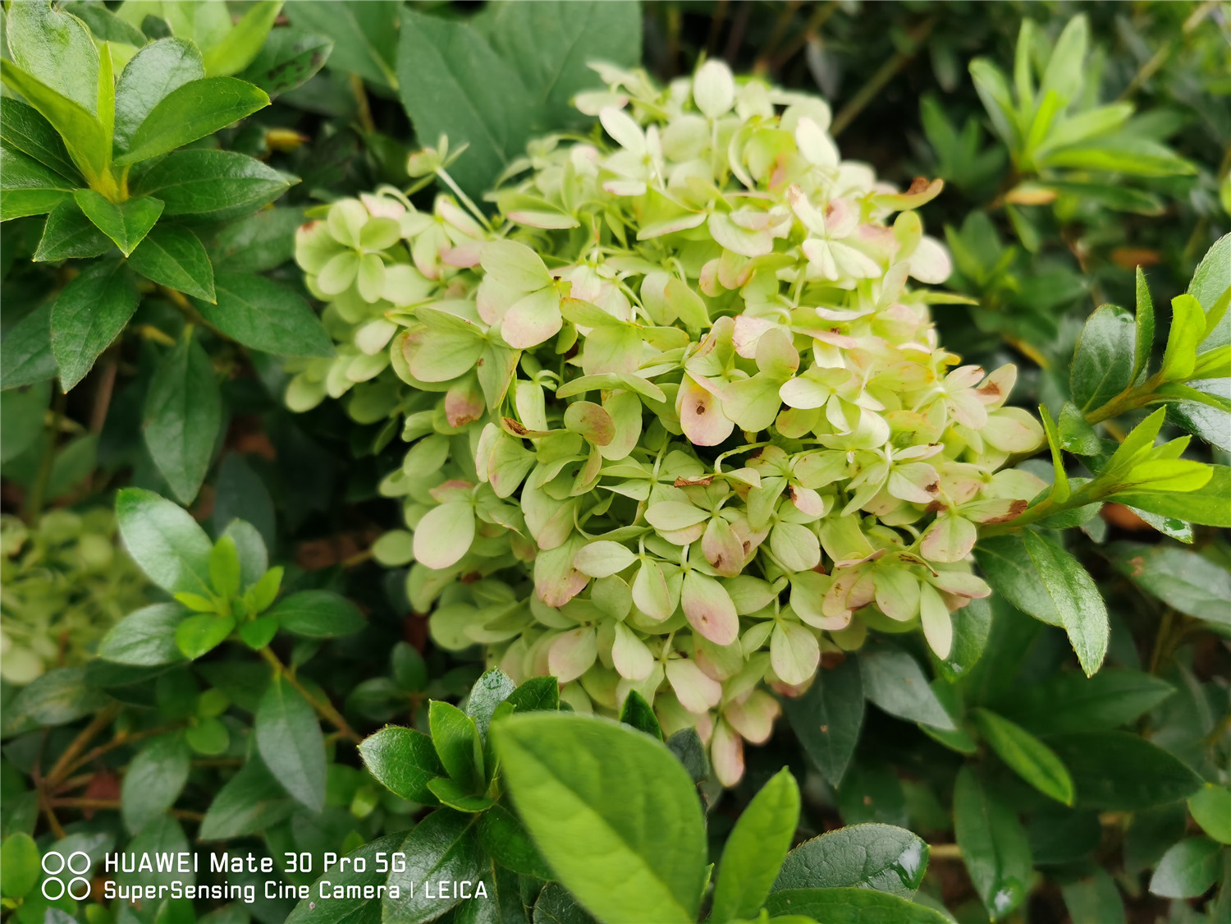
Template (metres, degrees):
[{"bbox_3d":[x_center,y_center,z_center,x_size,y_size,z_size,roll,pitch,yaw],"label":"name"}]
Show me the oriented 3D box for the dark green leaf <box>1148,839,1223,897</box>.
[{"bbox_3d":[0.214,0.152,0.360,0.034,0.006,0.020,-25,66,-12],"label":"dark green leaf"}]

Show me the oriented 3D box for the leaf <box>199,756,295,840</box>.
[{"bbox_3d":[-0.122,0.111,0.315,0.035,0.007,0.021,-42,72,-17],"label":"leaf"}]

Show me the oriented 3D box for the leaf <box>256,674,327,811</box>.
[{"bbox_3d":[-0.104,0.091,0.310,0.021,0.007,0.047,-20,66,-18],"label":"leaf"}]

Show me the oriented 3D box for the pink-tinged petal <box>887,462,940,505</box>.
[{"bbox_3d":[0.088,0.006,0.285,0.016,0.006,0.013,24,81,1],"label":"pink-tinged petal"}]

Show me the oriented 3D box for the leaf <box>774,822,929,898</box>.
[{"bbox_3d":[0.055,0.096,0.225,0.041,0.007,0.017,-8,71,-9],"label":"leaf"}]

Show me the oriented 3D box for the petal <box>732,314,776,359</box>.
[{"bbox_3d":[0.038,-0.034,0.262,0.014,0.004,0.013,-23,68,-3],"label":"petal"}]

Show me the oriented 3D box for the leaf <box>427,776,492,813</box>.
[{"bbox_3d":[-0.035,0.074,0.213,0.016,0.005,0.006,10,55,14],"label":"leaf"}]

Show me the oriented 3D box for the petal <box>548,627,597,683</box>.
[{"bbox_3d":[-0.012,0.055,0.275,0.013,0.004,0.018,37,91,11],"label":"petal"}]

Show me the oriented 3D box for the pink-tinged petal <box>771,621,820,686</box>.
[{"bbox_3d":[0.052,0.057,0.285,0.015,0.019,0.005,-18,3,-8],"label":"pink-tinged petal"}]

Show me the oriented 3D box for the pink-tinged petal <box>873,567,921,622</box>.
[{"bbox_3d":[0.078,0.037,0.268,0.013,0.004,0.017,-22,82,-13],"label":"pink-tinged petal"}]

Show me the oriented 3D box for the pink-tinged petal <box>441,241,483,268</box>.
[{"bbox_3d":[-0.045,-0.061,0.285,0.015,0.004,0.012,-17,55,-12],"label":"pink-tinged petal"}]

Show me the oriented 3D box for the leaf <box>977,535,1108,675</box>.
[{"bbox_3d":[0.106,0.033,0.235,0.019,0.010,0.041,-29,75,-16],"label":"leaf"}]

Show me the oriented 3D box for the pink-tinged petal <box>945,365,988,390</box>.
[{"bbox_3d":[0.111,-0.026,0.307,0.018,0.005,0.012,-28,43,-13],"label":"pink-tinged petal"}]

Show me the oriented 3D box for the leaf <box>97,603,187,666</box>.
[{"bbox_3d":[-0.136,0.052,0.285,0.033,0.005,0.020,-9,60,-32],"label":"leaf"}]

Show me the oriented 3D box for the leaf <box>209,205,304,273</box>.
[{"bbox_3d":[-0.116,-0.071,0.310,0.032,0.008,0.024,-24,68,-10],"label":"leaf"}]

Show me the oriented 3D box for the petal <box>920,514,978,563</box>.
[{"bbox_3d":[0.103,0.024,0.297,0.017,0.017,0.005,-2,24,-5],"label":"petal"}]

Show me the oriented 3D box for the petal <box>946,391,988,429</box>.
[{"bbox_3d":[0.106,-0.016,0.290,0.015,0.005,0.013,41,73,-1],"label":"petal"}]

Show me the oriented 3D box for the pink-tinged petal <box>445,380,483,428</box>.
[{"bbox_3d":[-0.043,-0.017,0.272,0.011,0.015,0.004,18,-1,16],"label":"pink-tinged petal"}]

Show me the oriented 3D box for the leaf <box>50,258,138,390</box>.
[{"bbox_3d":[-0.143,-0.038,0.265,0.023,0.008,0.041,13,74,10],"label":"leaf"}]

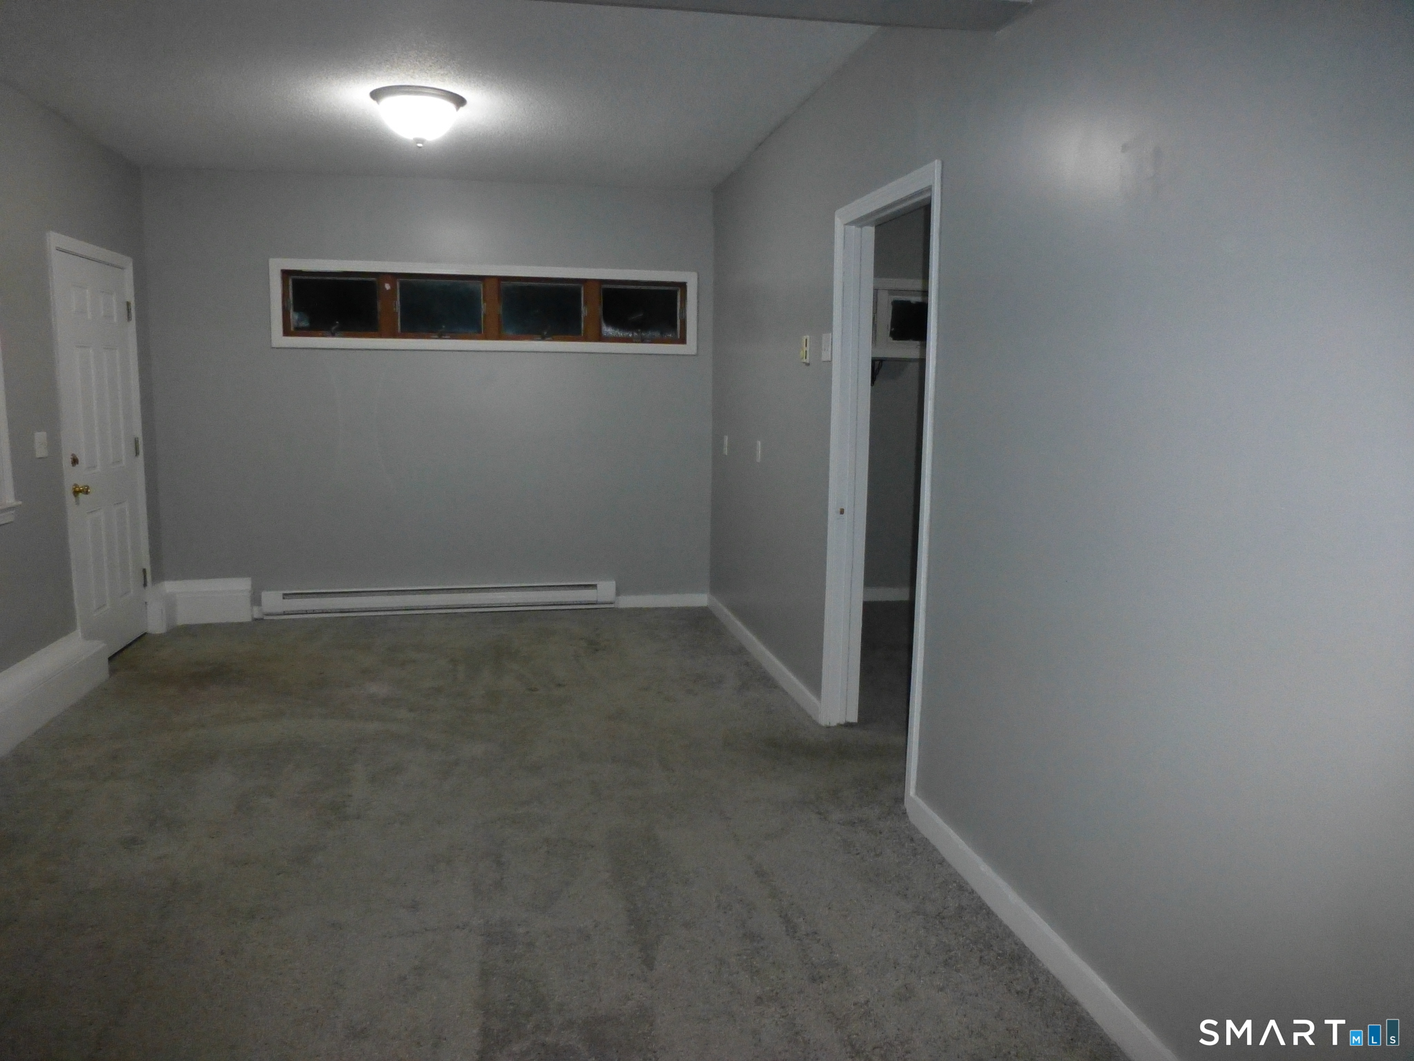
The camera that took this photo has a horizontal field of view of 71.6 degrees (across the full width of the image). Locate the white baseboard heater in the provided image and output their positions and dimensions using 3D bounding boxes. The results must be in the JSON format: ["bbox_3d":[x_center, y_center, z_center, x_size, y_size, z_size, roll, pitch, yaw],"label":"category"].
[{"bbox_3d":[-1.631,0.427,6.125,2.118,0.174,0.075,-1,8,-12],"label":"white baseboard heater"}]

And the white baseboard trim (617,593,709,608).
[{"bbox_3d":[-0.294,0.471,6.439,0.617,0.082,0.020,-1,8,-12],"label":"white baseboard trim"}]

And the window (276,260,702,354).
[{"bbox_3d":[-1.305,-1.352,6.000,2.519,0.510,0.100,-1,8,-12],"label":"window"}]

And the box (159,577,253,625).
[{"bbox_3d":[-2.963,0.425,5.829,0.470,0.260,0.110,-1,8,-12],"label":"box"}]

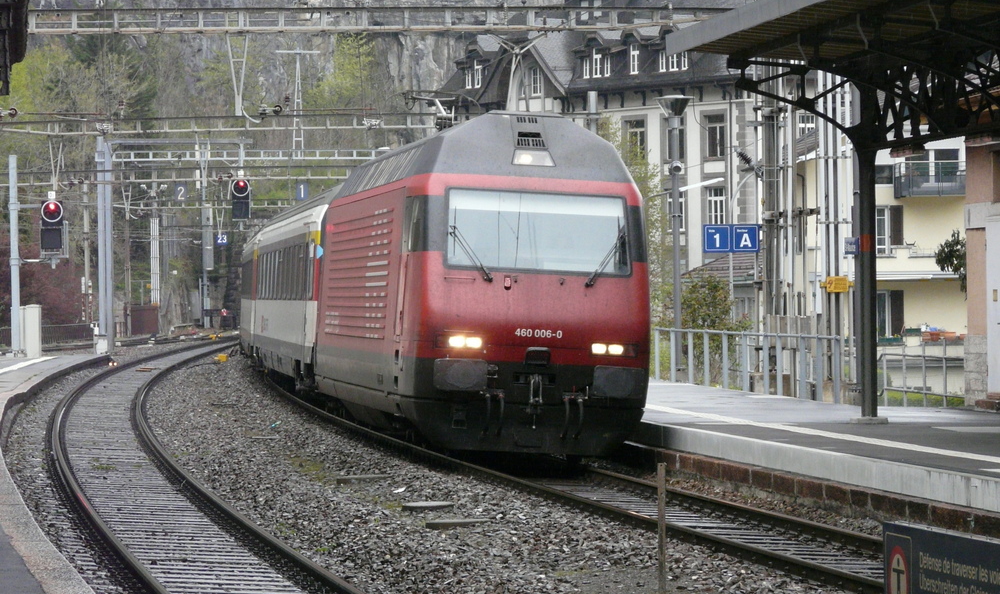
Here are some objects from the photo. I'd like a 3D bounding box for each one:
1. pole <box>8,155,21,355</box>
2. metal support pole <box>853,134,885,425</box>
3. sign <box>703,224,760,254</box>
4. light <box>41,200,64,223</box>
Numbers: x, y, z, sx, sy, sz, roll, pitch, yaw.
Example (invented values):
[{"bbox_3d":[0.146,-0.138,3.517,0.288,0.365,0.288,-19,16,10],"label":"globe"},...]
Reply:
[{"bbox_3d":[-16.224,-1.421,142.000,0.300,6.650,0.300,-1,0,0],"label":"pole"},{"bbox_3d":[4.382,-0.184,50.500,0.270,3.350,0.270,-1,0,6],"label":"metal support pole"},{"bbox_3d":[4.061,-1.021,74.500,0.990,0.500,0.080,-1,0,2],"label":"sign"},{"bbox_3d":[-14.964,-2.826,142.000,0.720,0.740,0.300,-1,0,-5],"label":"light"}]

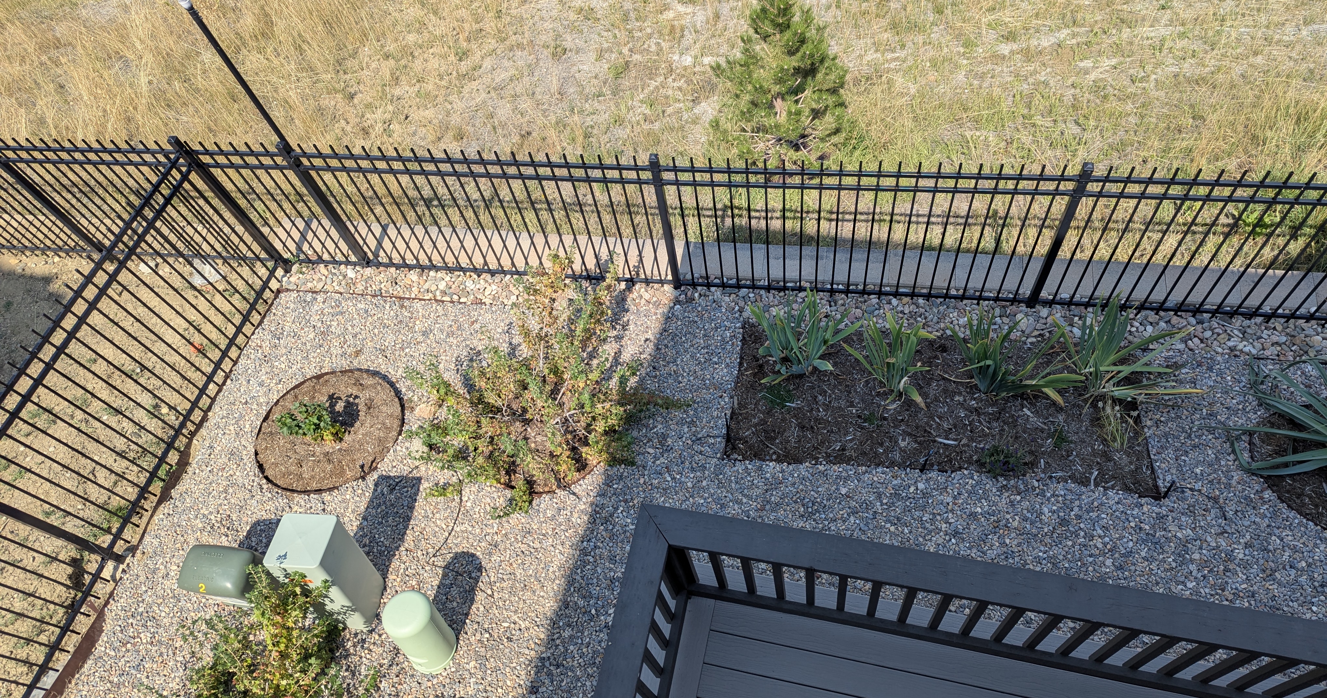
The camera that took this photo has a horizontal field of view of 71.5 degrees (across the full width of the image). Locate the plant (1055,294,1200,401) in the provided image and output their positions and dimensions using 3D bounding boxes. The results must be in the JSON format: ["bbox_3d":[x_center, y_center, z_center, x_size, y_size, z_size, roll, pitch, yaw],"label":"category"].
[{"bbox_3d":[2.823,0.032,5.664,0.860,0.460,0.600,4,62,10],"label":"plant"}]

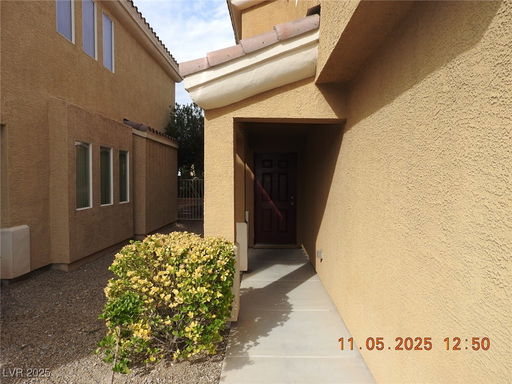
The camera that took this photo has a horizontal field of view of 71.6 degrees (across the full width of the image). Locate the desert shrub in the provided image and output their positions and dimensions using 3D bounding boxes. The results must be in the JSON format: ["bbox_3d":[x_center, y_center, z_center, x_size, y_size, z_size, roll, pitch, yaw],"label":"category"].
[{"bbox_3d":[-0.750,0.940,3.330,1.080,1.040,1.000,0,1,1],"label":"desert shrub"}]

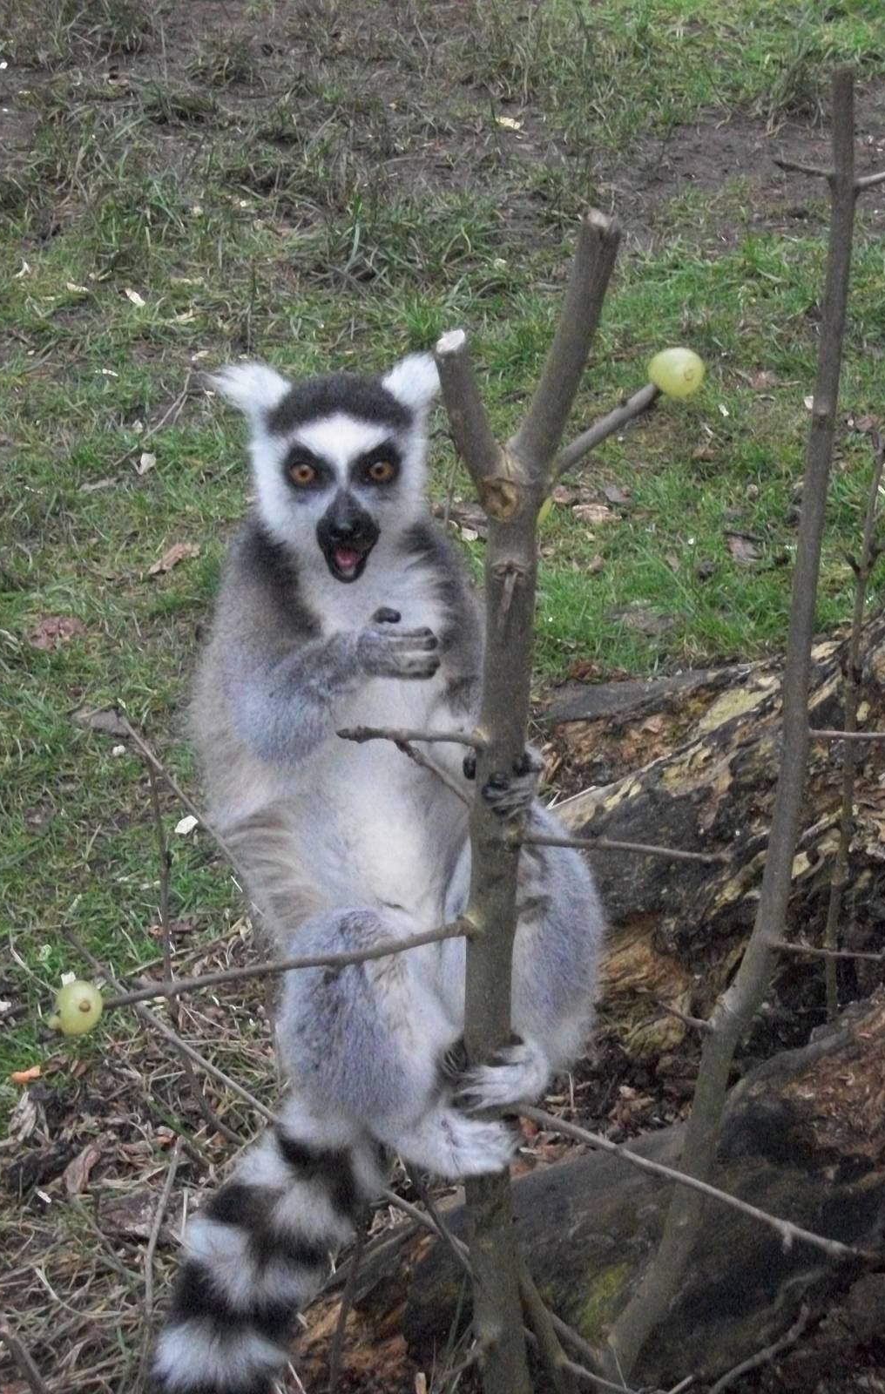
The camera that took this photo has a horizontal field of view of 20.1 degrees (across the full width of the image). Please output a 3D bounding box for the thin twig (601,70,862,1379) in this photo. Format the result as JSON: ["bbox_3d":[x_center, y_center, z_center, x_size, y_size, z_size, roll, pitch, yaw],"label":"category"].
[{"bbox_3d":[0.148,0.050,1.240,0.055,0.711,0.050,5,23,-3],"label":"thin twig"}]

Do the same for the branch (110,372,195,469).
[{"bbox_3d":[-0.321,-0.313,2.779,0.050,0.020,0.309,4,27,9],"label":"branch"}]

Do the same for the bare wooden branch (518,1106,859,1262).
[{"bbox_3d":[0.115,0.230,1.190,0.181,0.014,0.014,19,33,26],"label":"bare wooden branch"}]

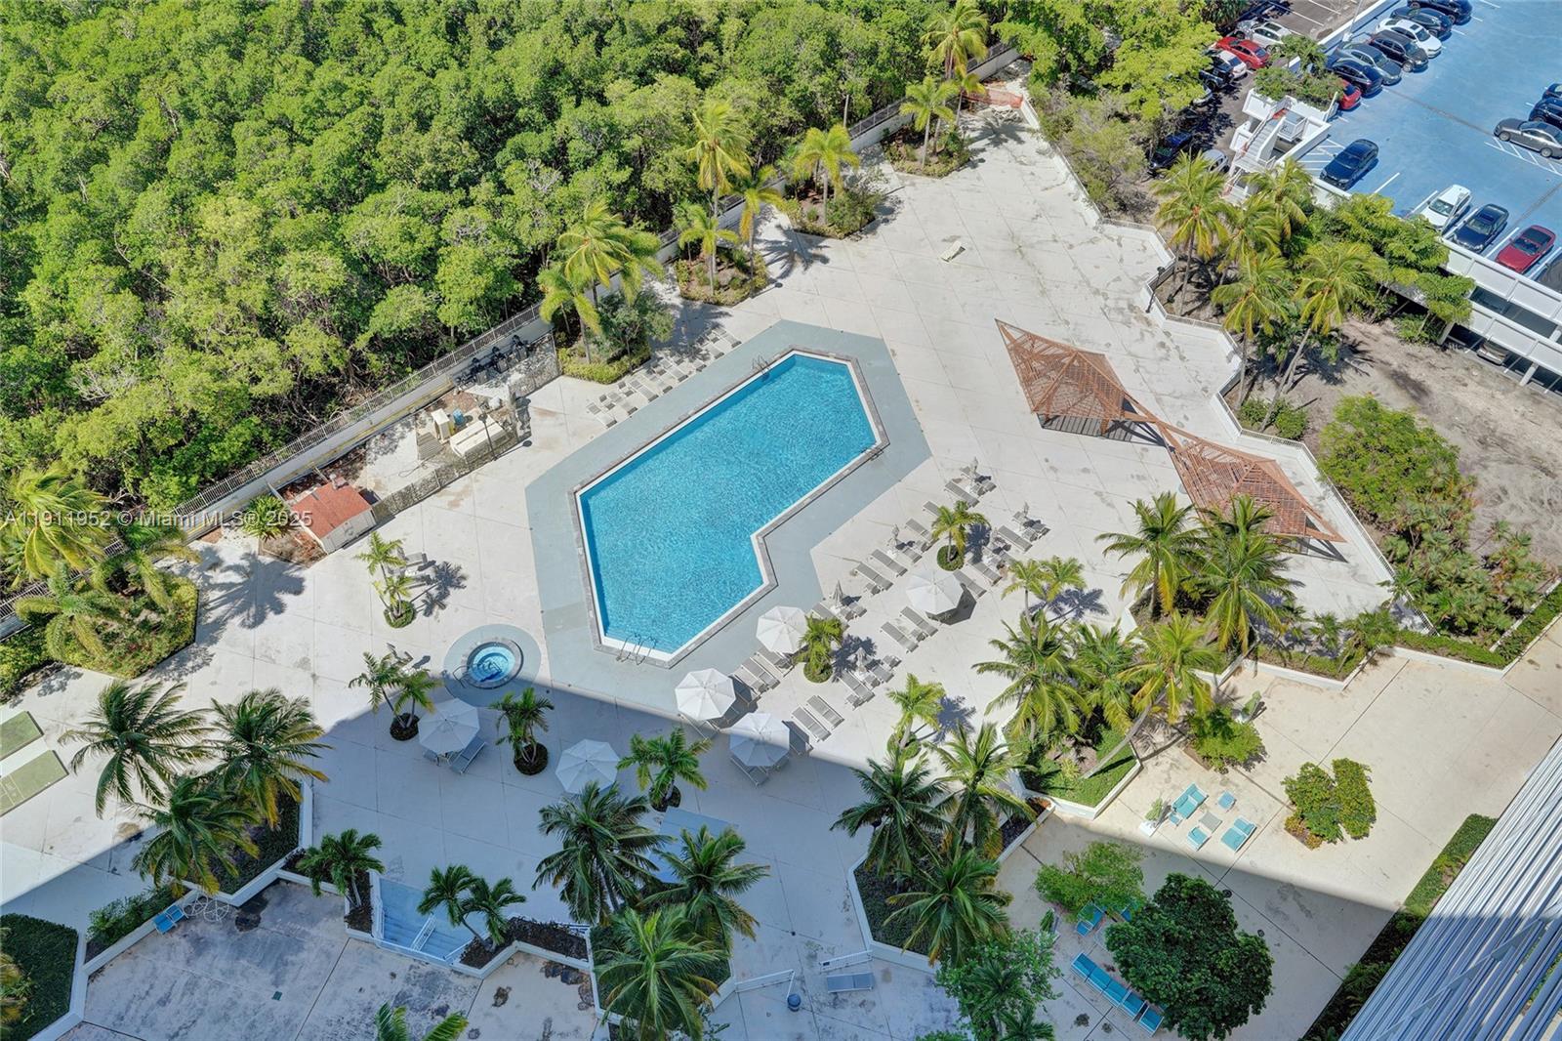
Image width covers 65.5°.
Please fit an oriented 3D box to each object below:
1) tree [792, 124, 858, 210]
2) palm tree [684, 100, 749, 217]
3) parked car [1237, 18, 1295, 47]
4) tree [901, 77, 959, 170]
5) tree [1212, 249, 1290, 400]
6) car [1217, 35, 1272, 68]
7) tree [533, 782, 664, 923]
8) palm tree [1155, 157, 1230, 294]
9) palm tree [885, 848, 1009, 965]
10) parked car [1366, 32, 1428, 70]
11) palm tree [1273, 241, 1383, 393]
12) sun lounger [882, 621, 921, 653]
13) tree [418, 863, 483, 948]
[{"bbox_3d":[3.045,-23.162,84.545,4.500,6.800,4.400,0,51,0],"label":"tree"},{"bbox_3d":[-4.011,-20.747,79.286,4.300,12.000,4.300,0,51,0],"label":"palm tree"},{"bbox_3d":[39.733,-39.995,99.556,1.900,1.680,4.650,-37,59,-25],"label":"parked car"},{"bbox_3d":[10.286,-27.148,84.743,4.000,6.060,4.000,-1,51,0],"label":"tree"},{"bbox_3d":[26.136,-10.262,70.035,4.600,10.260,4.600,-1,51,0],"label":"tree"},{"bbox_3d":[38.872,-39.496,101.920,1.800,1.440,4.550,-35,59,-25],"label":"car"},{"bbox_3d":[-6.977,14.661,49.389,4.800,8.600,4.800,-2,51,0],"label":"tree"},{"bbox_3d":[25.561,-17.179,75.614,4.800,9.400,4.800,-2,51,0],"label":"palm tree"},{"bbox_3d":[6.513,15.954,48.679,4.900,7.600,4.900,-1,51,0],"label":"palm tree"},{"bbox_3d":[44.940,-34.309,87.664,1.830,1.580,4.500,-36,58,-24],"label":"parked car"},{"bbox_3d":[29.482,-9.852,68.591,5.900,10.900,5.900,-2,51,0],"label":"palm tree"},{"bbox_3d":[5.941,5.944,61.010,0.680,0.420,1.950,-37,60,-26],"label":"sun lounger"},{"bbox_3d":[-14.023,17.172,52.944,2.600,6.000,2.600,0,51,0],"label":"tree"}]

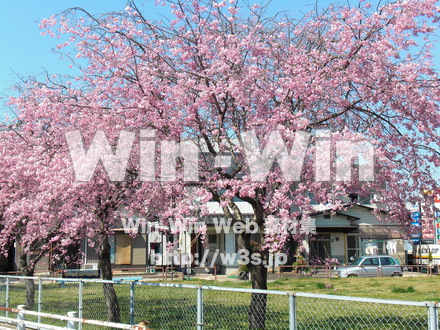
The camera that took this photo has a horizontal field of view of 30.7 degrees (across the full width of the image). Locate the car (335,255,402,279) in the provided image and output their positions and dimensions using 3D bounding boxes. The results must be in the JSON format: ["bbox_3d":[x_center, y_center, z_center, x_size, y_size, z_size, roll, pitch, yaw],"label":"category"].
[{"bbox_3d":[7.834,5.506,42.213,3.360,1.430,1.430,0,-7,-2],"label":"car"}]

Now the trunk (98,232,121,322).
[{"bbox_3d":[-2.263,2.324,16.400,0.420,1.900,0.340,0,-7,0],"label":"trunk"}]

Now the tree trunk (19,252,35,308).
[{"bbox_3d":[-5.013,3.026,20.800,0.380,1.520,0.320,0,-7,0],"label":"tree trunk"}]

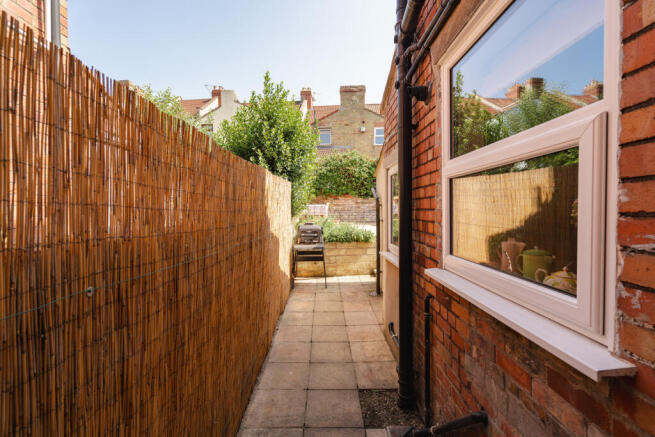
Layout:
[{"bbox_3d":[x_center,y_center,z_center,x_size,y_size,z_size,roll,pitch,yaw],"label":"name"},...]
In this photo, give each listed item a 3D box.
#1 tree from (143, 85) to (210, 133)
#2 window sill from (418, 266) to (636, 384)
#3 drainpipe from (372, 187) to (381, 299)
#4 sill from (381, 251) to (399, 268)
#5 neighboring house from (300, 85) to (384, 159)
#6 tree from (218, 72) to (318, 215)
[{"bbox_3d":[-4.500,-1.650,8.700,2.400,4.000,2.300,0,2,0],"label":"tree"},{"bbox_3d":[0.765,0.385,1.360,0.165,0.035,1.250,0,2,-1],"label":"window sill"},{"bbox_3d":[0.865,0.420,5.050,0.110,1.870,0.090,0,2,-1],"label":"drainpipe"},{"bbox_3d":[0.720,0.445,3.120,0.130,0.040,1.050,0,2,-1],"label":"sill"},{"bbox_3d":[1.750,-4.900,23.500,6.800,8.400,7.000,0,2,0],"label":"neighboring house"},{"bbox_3d":[-1.480,-1.500,7.300,2.500,4.100,2.400,0,2,0],"label":"tree"}]

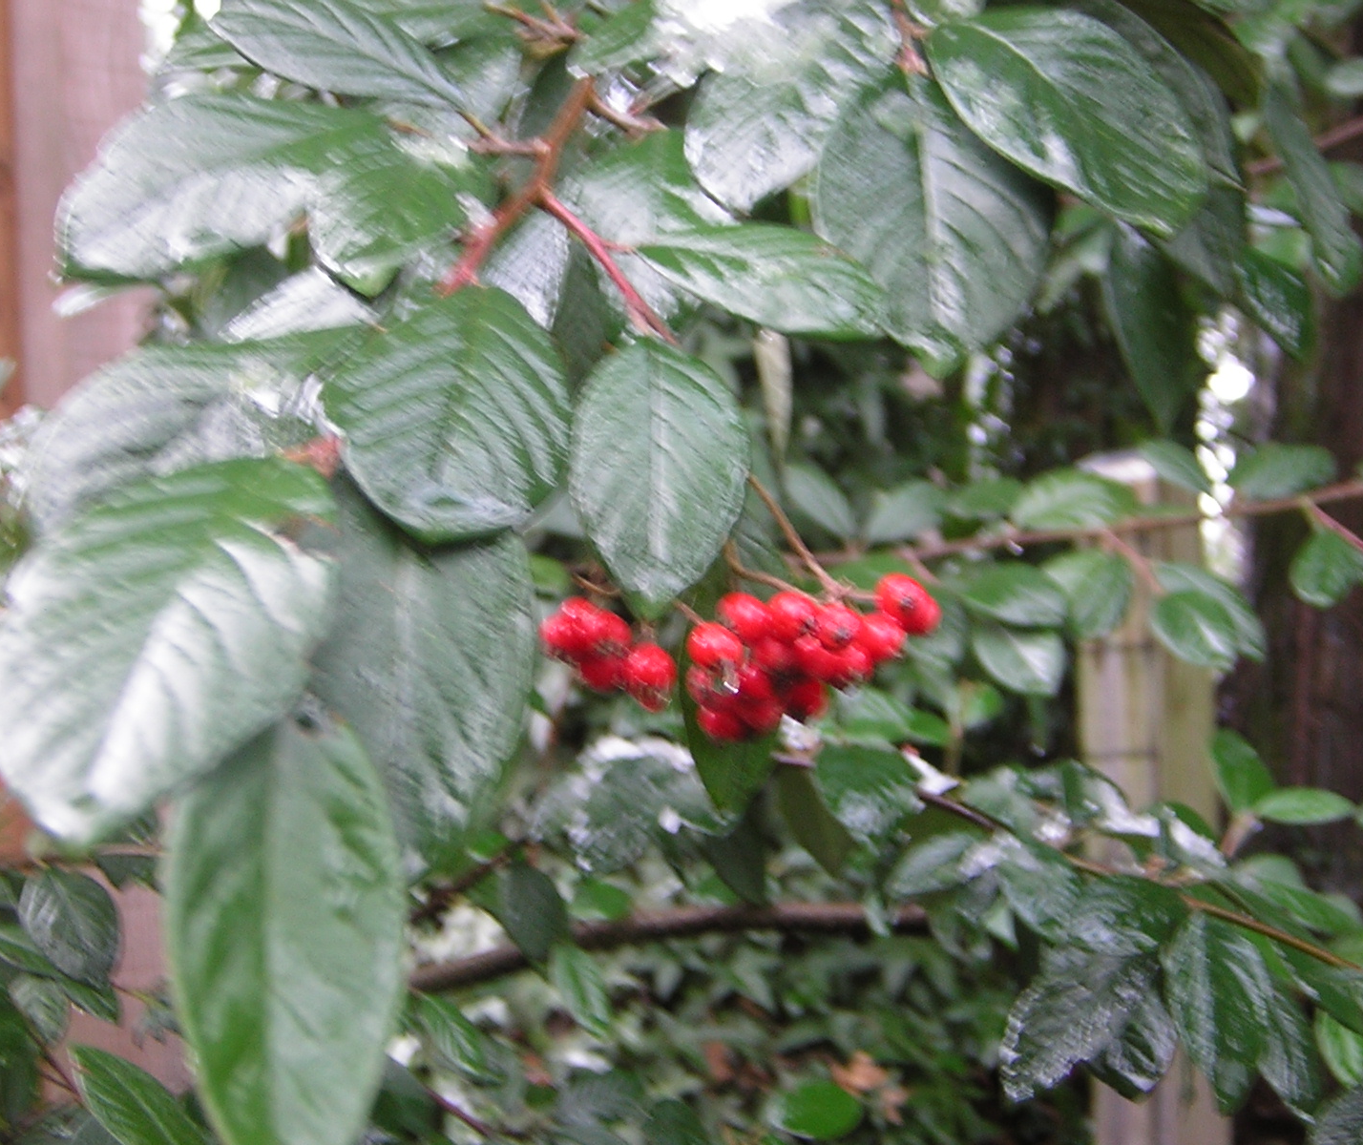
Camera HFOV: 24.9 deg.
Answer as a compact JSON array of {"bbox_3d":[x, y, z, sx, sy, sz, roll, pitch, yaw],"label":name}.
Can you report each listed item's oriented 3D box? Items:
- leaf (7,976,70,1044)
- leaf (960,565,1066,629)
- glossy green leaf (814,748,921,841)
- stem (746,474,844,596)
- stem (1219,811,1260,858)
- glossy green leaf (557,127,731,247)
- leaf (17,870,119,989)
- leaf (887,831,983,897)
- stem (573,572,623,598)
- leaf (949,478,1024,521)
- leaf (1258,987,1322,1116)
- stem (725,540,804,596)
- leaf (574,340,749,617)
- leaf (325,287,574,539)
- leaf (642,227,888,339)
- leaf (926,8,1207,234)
[{"bbox_3d":[-0.218,0.149,1.050,0.021,0.026,0.006,-30,-28,-16],"label":"leaf"},{"bbox_3d":[0.131,0.009,1.220,0.044,0.008,0.026,13,50,13],"label":"leaf"},{"bbox_3d":[0.048,0.056,0.780,0.025,0.030,0.007,-40,-24,-21],"label":"glossy green leaf"},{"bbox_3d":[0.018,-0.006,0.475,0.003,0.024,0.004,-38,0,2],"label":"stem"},{"bbox_3d":[0.202,0.095,1.120,0.008,0.017,0.007,27,0,0],"label":"stem"},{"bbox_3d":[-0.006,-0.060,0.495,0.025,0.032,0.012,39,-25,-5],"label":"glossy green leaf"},{"bbox_3d":[-0.198,0.116,1.000,0.029,0.042,0.008,-22,-25,-10],"label":"leaf"},{"bbox_3d":[0.054,0.062,0.660,0.024,0.014,0.009,-30,-7,-10],"label":"leaf"},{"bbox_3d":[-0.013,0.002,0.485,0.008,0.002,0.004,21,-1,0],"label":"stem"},{"bbox_3d":[0.080,-0.019,0.820,0.021,0.014,0.008,12,2,0],"label":"leaf"},{"bbox_3d":[0.163,0.127,0.830,0.019,0.042,0.007,-14,-24,-16],"label":"leaf"},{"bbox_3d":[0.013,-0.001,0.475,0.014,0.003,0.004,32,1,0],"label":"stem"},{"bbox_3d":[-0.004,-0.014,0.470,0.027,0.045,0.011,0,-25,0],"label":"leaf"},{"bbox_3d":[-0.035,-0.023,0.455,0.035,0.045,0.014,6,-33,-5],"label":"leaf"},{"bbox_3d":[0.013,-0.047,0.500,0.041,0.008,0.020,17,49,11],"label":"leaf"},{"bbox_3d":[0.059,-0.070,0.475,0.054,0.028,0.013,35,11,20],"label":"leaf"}]

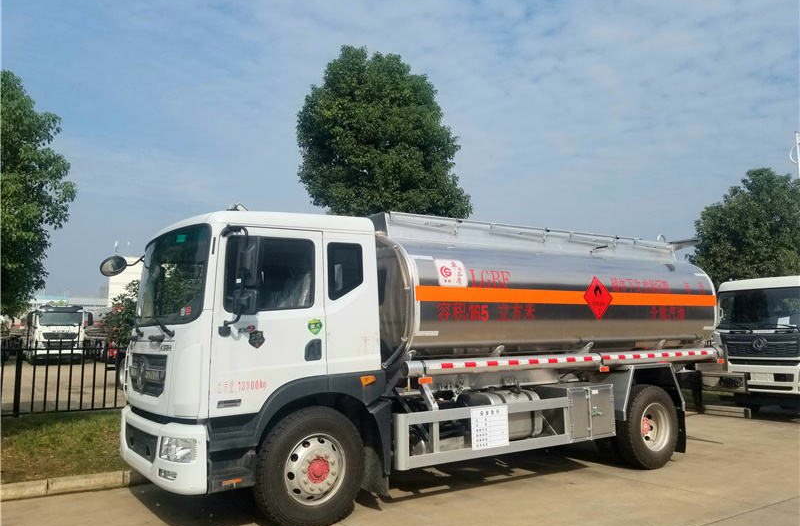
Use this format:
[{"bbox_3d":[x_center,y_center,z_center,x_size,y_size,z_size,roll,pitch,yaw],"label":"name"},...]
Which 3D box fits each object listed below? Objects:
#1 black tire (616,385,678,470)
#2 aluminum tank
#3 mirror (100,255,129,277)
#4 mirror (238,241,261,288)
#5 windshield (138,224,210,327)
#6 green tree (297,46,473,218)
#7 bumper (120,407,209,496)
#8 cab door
[{"bbox_3d":[3.213,2.125,7.827,1.040,1.040,0.280,4,-7,-32],"label":"black tire"},{"bbox_3d":[1.702,0.461,8.321,5.500,1.760,2.400,3,-7,-32],"label":"aluminum tank"},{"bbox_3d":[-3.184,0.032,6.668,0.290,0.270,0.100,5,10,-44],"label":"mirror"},{"bbox_3d":[-1.203,0.004,4.799,0.200,0.400,0.100,-3,-6,28],"label":"mirror"},{"bbox_3d":[-2.301,0.187,5.834,0.340,0.900,2.150,12,-11,-30],"label":"windshield"},{"bbox_3d":[-0.363,-0.840,12.747,4.100,7.900,4.100,4,-7,-32],"label":"green tree"},{"bbox_3d":[-2.334,1.649,5.679,0.480,0.570,2.360,3,-7,-32],"label":"bumper"},{"bbox_3d":[-1.125,0.476,5.203,1.020,1.560,0.150,3,-7,-32],"label":"cab door"}]

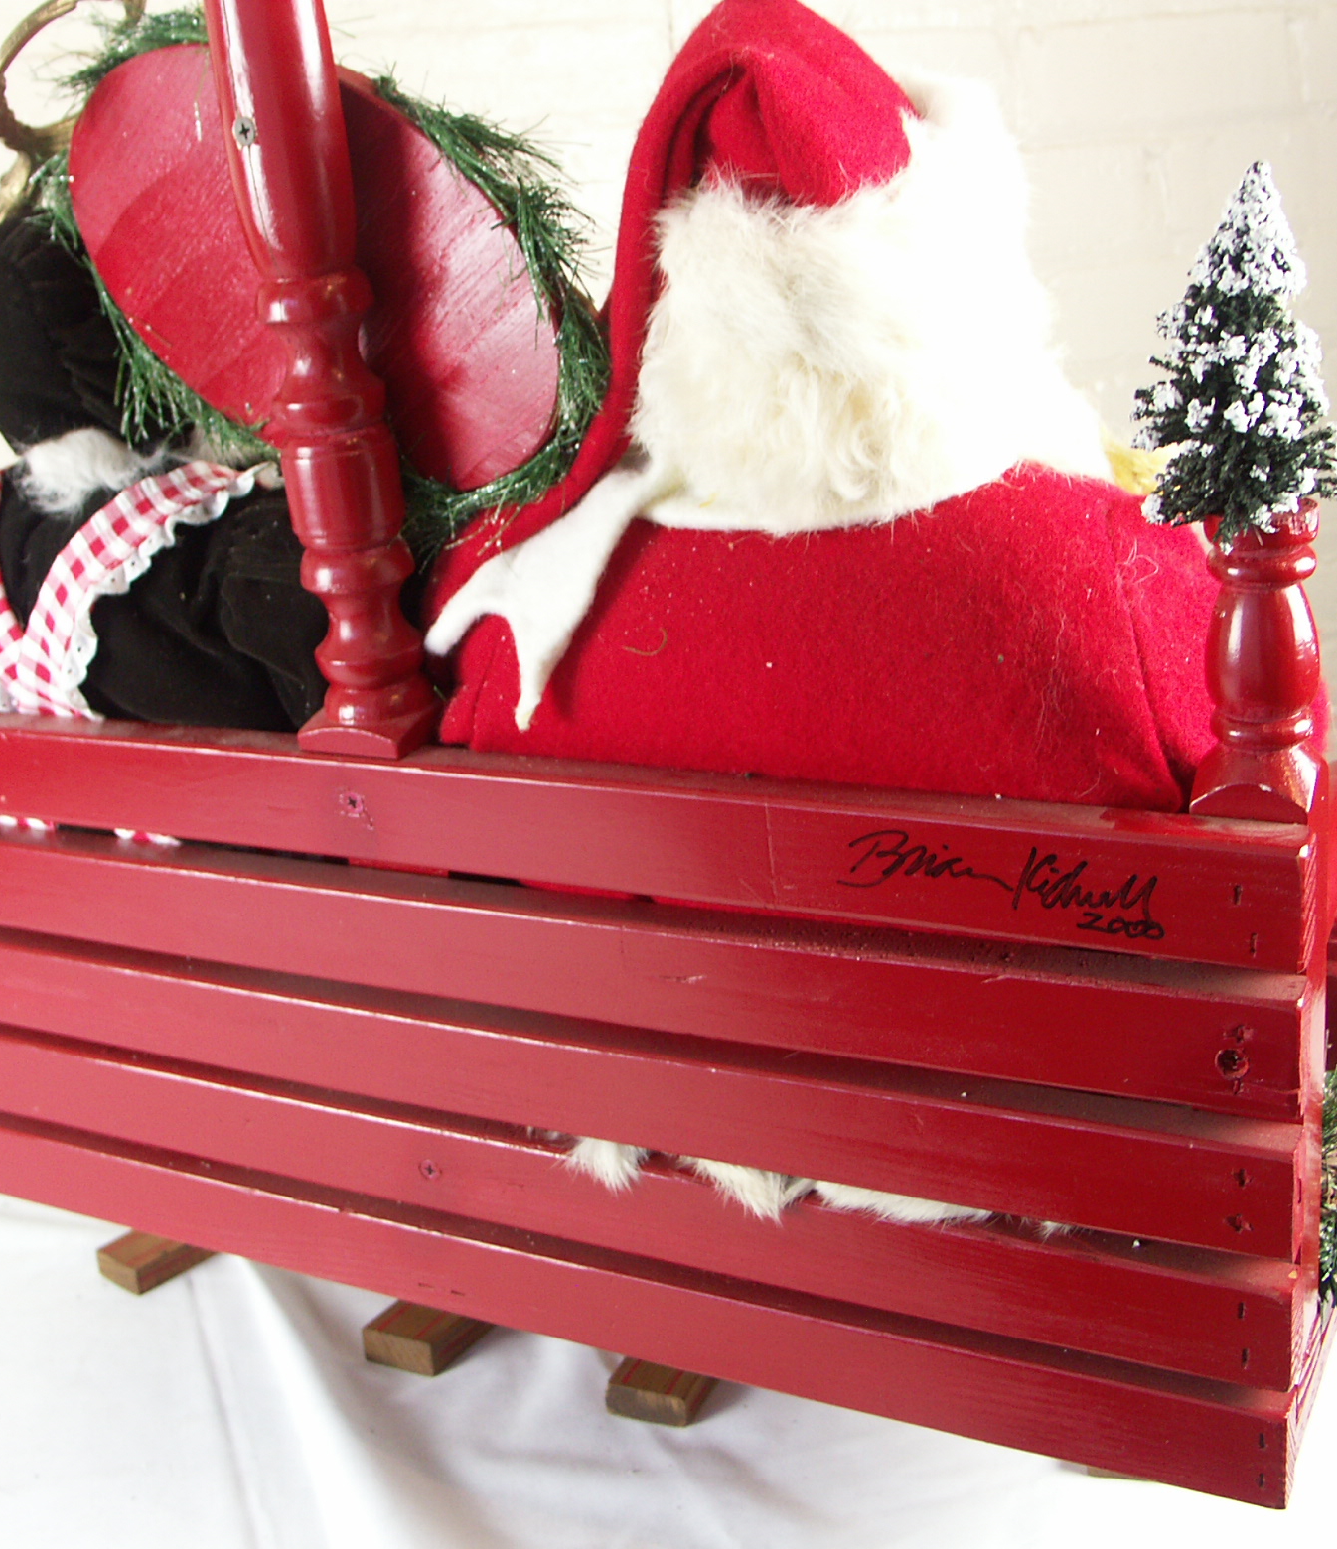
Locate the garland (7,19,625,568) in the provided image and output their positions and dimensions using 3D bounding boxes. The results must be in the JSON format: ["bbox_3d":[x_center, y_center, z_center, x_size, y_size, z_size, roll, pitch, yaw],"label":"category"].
[{"bbox_3d":[-0.142,-0.191,0.716,0.260,0.188,0.050,32,33,13],"label":"garland"}]

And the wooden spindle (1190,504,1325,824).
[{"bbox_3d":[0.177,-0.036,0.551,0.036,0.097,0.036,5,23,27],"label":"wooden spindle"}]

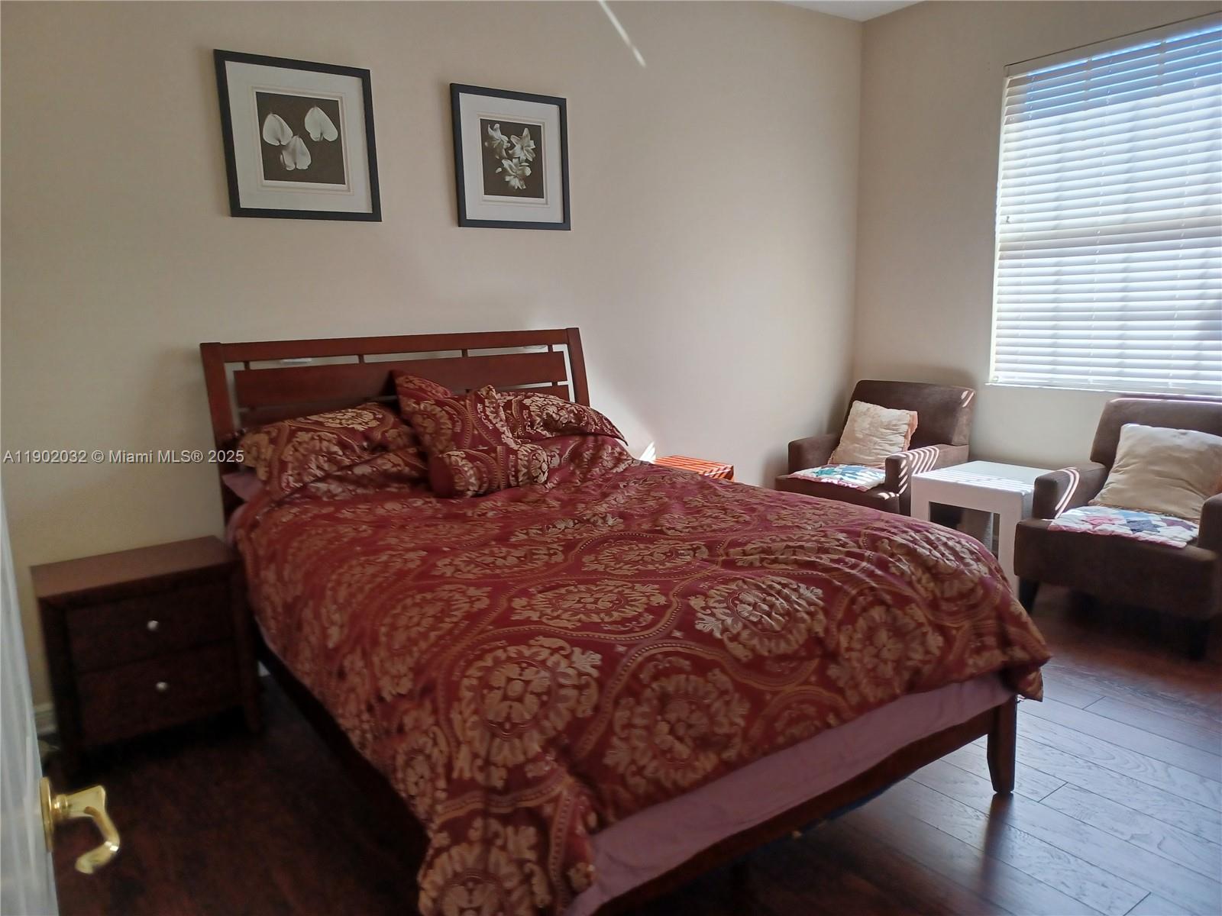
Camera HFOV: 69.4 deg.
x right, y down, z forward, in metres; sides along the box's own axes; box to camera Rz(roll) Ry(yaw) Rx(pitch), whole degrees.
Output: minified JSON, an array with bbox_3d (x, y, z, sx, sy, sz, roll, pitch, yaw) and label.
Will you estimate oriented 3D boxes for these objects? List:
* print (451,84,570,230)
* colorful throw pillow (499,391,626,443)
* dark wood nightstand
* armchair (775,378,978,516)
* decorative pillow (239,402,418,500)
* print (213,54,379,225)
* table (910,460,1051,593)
[{"bbox_3d":[-0.418,-1.266,3.765,0.551,0.559,0.025,-8,12,-35],"label":"print"},{"bbox_3d":[-0.296,-0.167,3.671,0.640,0.190,0.400,-8,27,-35],"label":"colorful throw pillow"},{"bbox_3d":[-1.554,0.646,2.961,0.568,0.604,0.416,-8,12,-35],"label":"dark wood nightstand"},{"bbox_3d":[1.415,0.091,4.781,0.660,0.925,0.800,-8,12,-35],"label":"armchair"},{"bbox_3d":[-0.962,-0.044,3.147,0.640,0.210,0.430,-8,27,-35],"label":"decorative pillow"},{"bbox_3d":[-1.140,-1.168,3.258,0.555,0.558,0.025,-8,12,-35],"label":"print"},{"bbox_3d":[1.862,0.358,4.268,0.561,0.551,0.568,-8,12,-35],"label":"table"}]

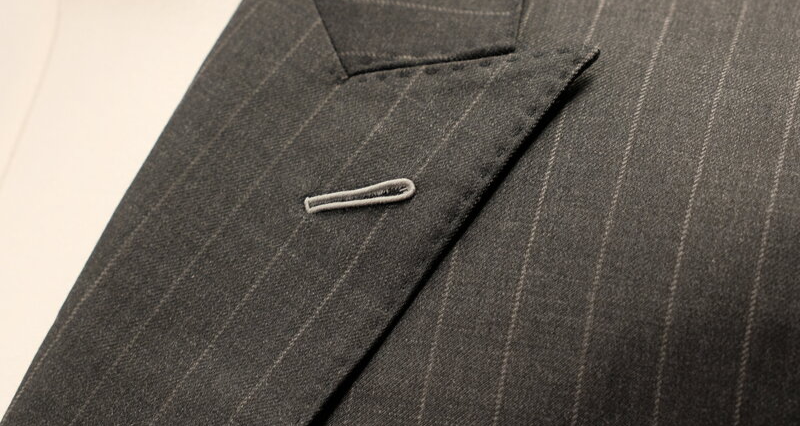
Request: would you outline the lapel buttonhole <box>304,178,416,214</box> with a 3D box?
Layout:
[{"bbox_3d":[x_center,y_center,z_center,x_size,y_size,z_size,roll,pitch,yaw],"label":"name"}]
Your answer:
[{"bbox_3d":[-0.010,-0.004,0.380,0.028,0.005,0.002,-10,-21,19],"label":"lapel buttonhole"}]

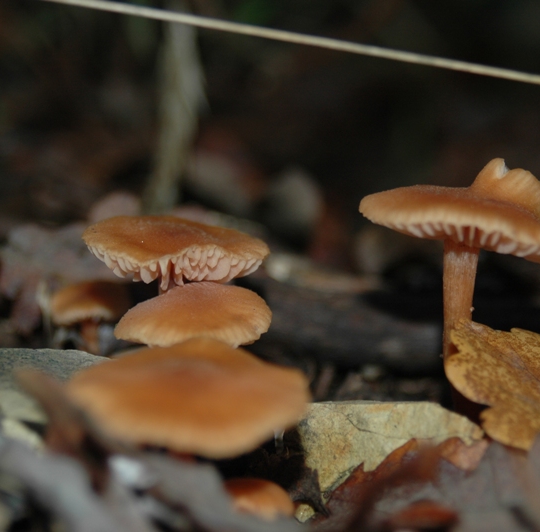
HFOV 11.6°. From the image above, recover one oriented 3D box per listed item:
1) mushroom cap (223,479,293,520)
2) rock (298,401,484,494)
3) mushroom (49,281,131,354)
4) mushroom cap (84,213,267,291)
[{"bbox_3d":[-0.002,0.038,0.438,0.012,0.007,0.011,0,6,0],"label":"mushroom cap"},{"bbox_3d":[0.021,0.031,0.457,0.033,0.015,0.018,0,6,0],"label":"rock"},{"bbox_3d":[-0.034,0.010,0.498,0.016,0.015,0.015,0,6,0],"label":"mushroom"},{"bbox_3d":[-0.016,-0.003,0.468,0.033,0.012,0.031,4,6,0],"label":"mushroom cap"}]

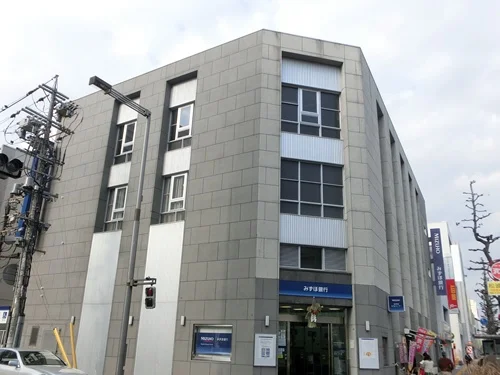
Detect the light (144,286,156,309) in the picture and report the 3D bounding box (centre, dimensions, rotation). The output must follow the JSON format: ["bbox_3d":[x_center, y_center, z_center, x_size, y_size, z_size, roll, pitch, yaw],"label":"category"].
[{"bbox_3d":[-3.453,3.852,15.038,0.380,0.730,0.220,-9,-22,28],"label":"light"}]

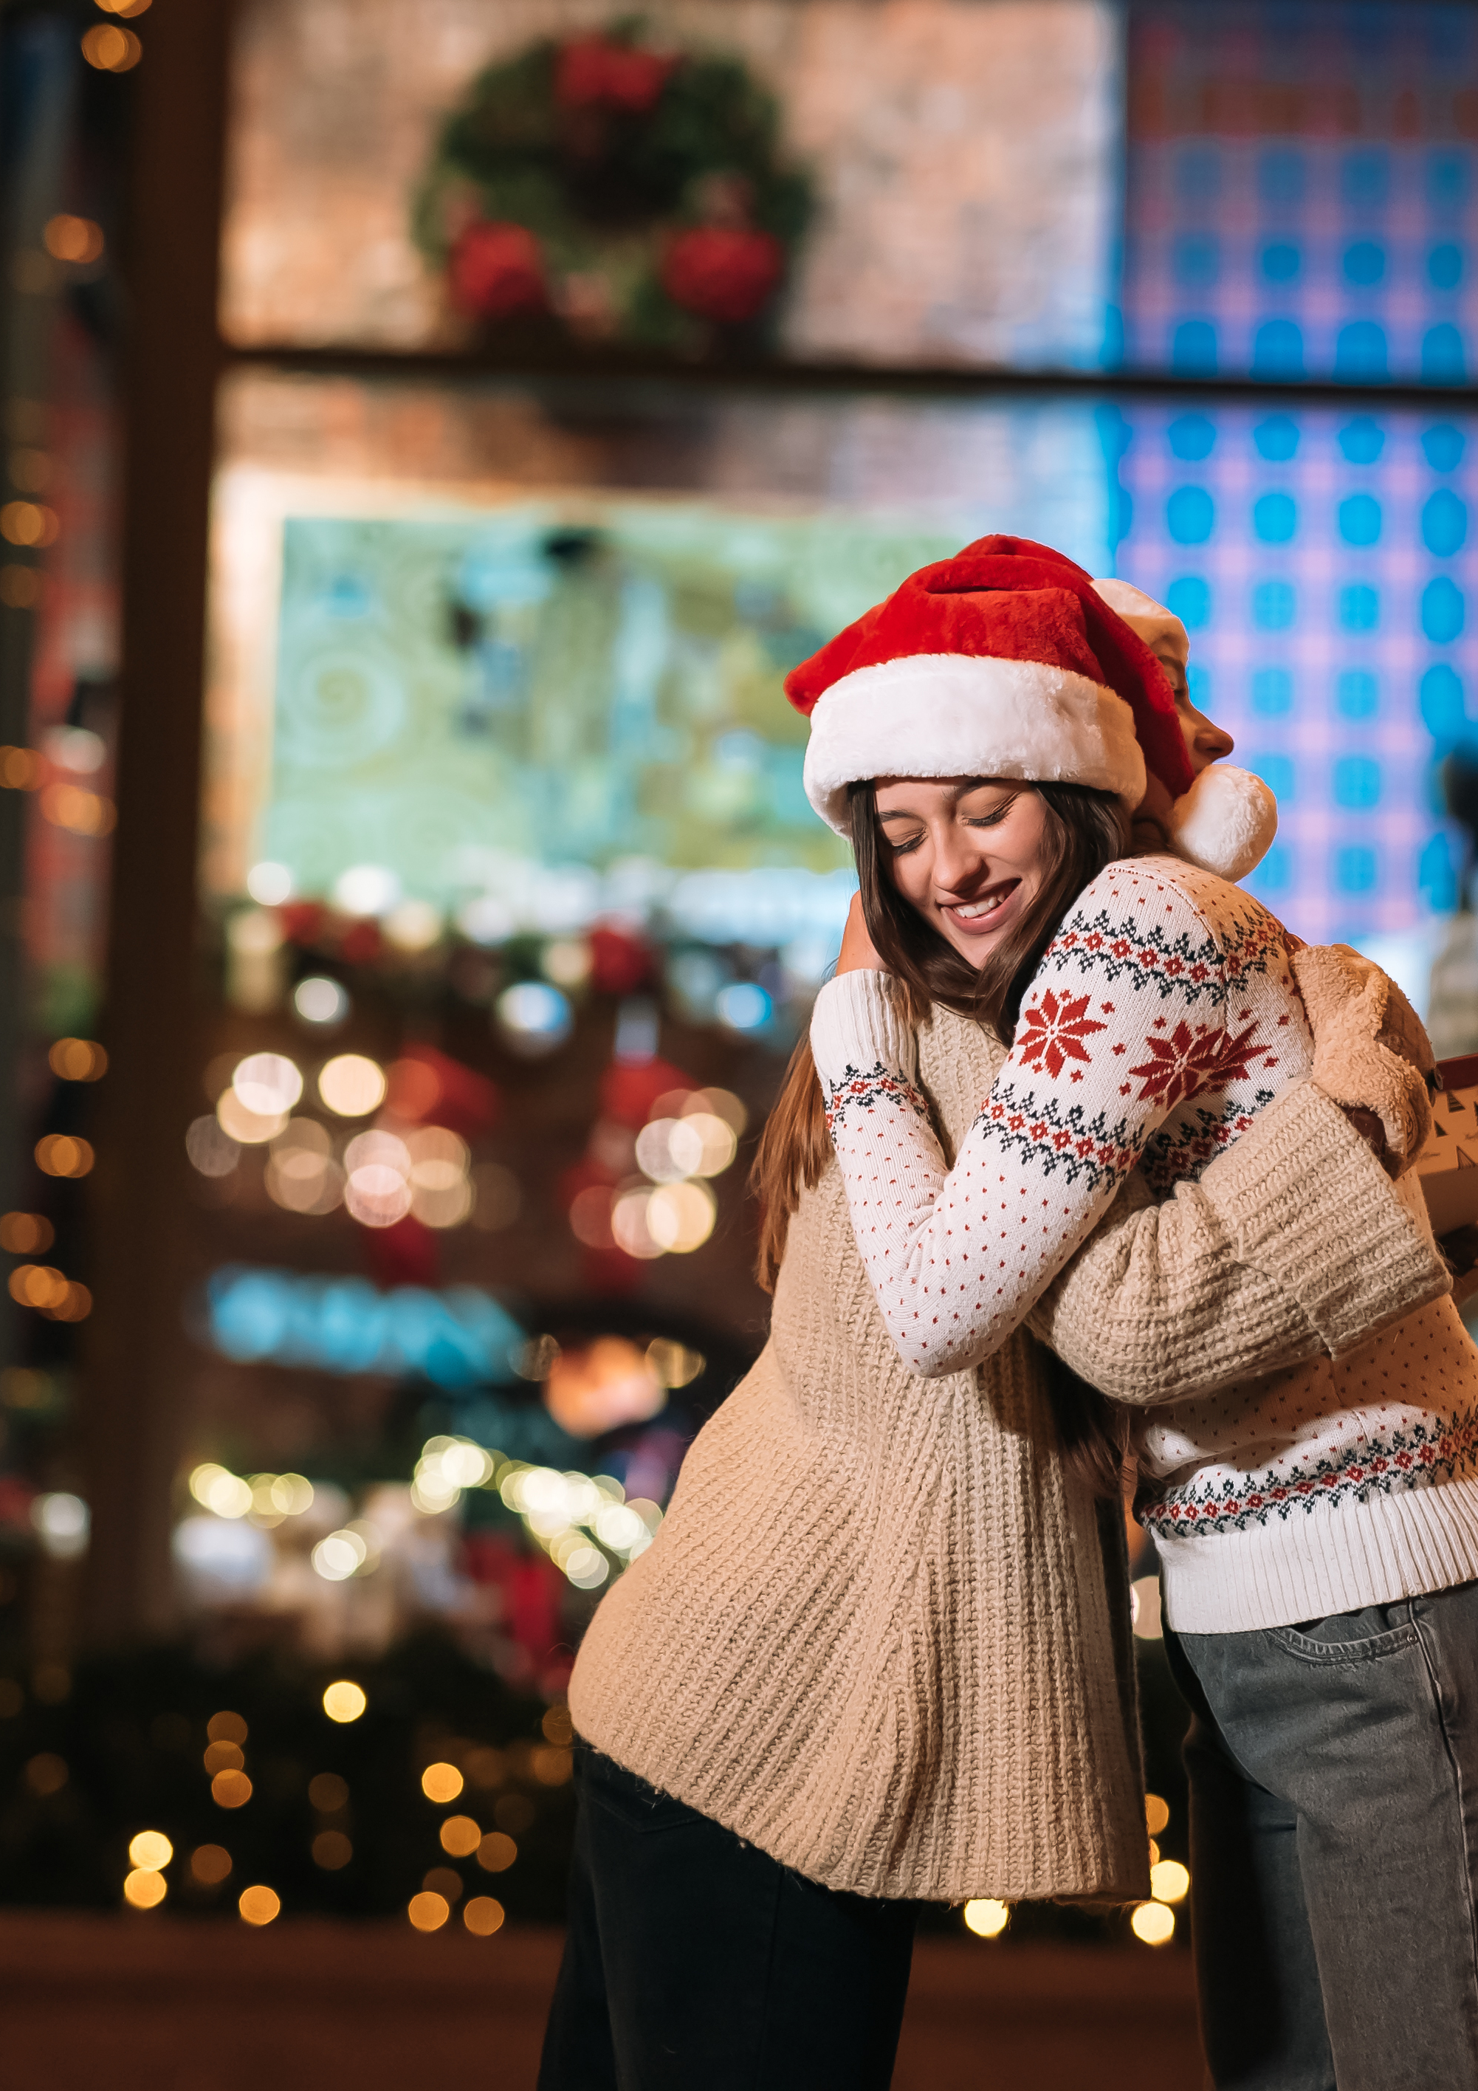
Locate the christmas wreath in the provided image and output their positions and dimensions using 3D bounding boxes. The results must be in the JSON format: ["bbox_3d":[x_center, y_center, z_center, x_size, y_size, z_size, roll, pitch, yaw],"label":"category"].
[{"bbox_3d":[-0.235,-1.570,13.800,0.710,0.700,0.180,2,-6,-4],"label":"christmas wreath"}]

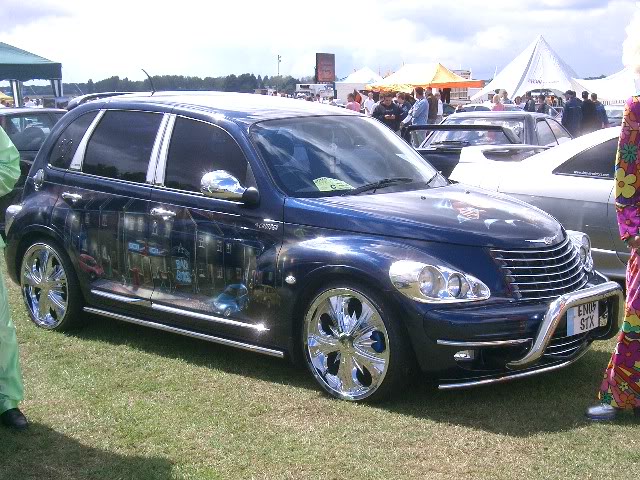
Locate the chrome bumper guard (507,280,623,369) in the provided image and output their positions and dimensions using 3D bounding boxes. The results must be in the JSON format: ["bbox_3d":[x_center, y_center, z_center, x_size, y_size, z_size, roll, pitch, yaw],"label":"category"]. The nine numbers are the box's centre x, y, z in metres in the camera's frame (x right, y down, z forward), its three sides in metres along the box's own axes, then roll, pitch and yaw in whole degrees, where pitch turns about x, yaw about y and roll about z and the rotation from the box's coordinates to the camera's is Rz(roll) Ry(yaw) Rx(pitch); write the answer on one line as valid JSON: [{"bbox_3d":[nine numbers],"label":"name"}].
[{"bbox_3d":[1.267,0.389,5.069,0.240,0.360,1.000,6,10,41],"label":"chrome bumper guard"}]

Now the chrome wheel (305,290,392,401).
[{"bbox_3d":[0.176,0.509,5.110,0.565,0.565,0.200,6,10,41],"label":"chrome wheel"}]

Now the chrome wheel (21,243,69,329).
[{"bbox_3d":[-1.786,0.297,6.827,0.565,0.565,0.200,6,10,41],"label":"chrome wheel"}]

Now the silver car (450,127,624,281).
[{"bbox_3d":[3.318,-0.224,7.963,4.370,1.330,1.760,7,10,45],"label":"silver car"}]

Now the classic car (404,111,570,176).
[{"bbox_3d":[2.426,-0.880,12.760,1.680,1.380,4.200,4,9,30],"label":"classic car"}]

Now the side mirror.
[{"bbox_3d":[-0.479,-0.274,5.361,0.160,0.170,0.250,6,10,41],"label":"side mirror"}]

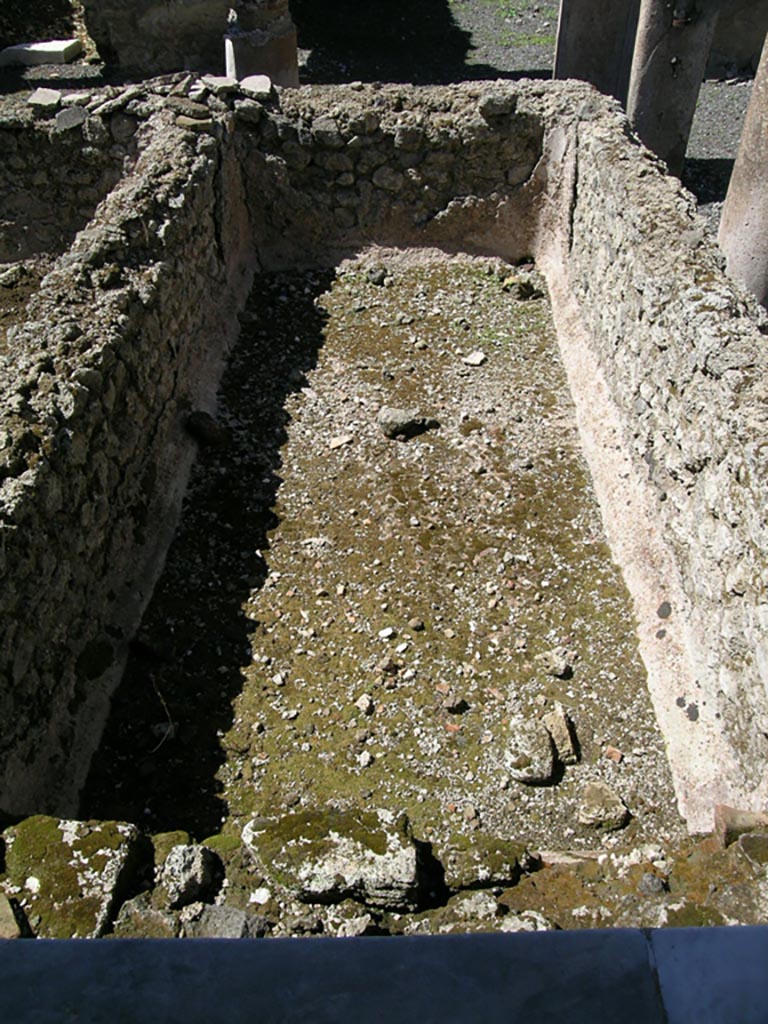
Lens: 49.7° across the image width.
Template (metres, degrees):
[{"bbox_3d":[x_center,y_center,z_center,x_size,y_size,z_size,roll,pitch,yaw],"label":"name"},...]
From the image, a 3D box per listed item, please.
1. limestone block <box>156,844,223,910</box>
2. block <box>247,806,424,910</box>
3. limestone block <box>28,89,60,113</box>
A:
[{"bbox_3d":[-0.276,0.519,1.180,0.080,0.073,0.064,0,40,0],"label":"limestone block"},{"bbox_3d":[-0.072,0.495,1.180,0.238,0.100,0.108,-2,40,-2],"label":"block"},{"bbox_3d":[-1.601,-1.935,3.900,0.120,0.080,0.140,0,40,0],"label":"limestone block"}]

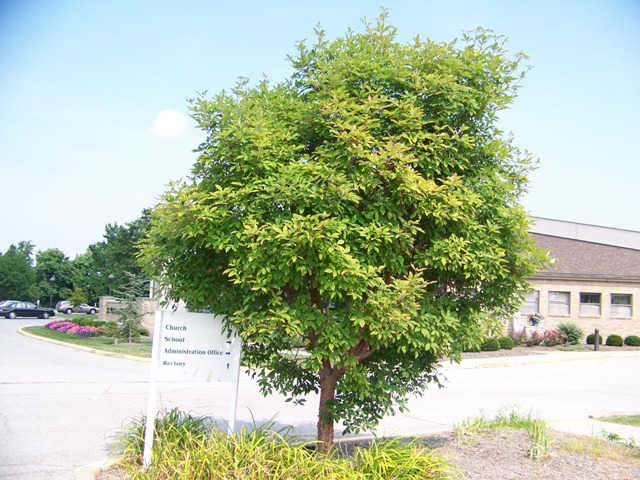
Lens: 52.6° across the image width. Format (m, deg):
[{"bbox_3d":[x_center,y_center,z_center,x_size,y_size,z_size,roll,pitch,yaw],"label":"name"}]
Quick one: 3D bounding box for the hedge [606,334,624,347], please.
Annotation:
[{"bbox_3d":[15.956,5.436,35.000,0.950,0.660,0.950,2,-6,0],"label":"hedge"}]

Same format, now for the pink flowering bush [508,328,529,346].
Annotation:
[{"bbox_3d":[10.062,4.942,32.800,1.000,0.920,0.950,2,-6,0],"label":"pink flowering bush"}]

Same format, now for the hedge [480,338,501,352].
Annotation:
[{"bbox_3d":[7.611,4.695,28.800,0.900,0.620,0.900,2,-6,0],"label":"hedge"}]

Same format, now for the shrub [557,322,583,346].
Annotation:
[{"bbox_3d":[13.522,5.084,35.000,1.350,1.180,1.300,2,-6,0],"label":"shrub"}]

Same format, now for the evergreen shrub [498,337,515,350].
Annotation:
[{"bbox_3d":[8.637,4.798,30.000,0.800,0.620,0.800,2,-6,0],"label":"evergreen shrub"}]

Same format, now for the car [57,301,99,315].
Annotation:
[{"bbox_3d":[-27.617,7.765,74.000,4.600,1.570,1.800,7,-8,-38],"label":"car"}]

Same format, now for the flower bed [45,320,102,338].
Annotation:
[{"bbox_3d":[-10.926,3.983,28.800,2.100,0.450,6.300,6,-7,-31],"label":"flower bed"}]

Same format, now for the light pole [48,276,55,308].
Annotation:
[{"bbox_3d":[-34.828,6.919,84.000,0.580,4.200,0.580,2,-6,0],"label":"light pole"}]

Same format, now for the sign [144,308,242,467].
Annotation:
[{"bbox_3d":[-1.256,1.459,6.400,0.870,1.520,0.080,4,-6,-16],"label":"sign"}]

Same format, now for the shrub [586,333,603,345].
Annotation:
[{"bbox_3d":[15.299,5.513,36.000,0.900,0.660,0.900,2,-6,0],"label":"shrub"}]

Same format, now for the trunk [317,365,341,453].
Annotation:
[{"bbox_3d":[0.085,1.784,6.850,0.230,0.970,0.200,2,-6,0],"label":"trunk"}]

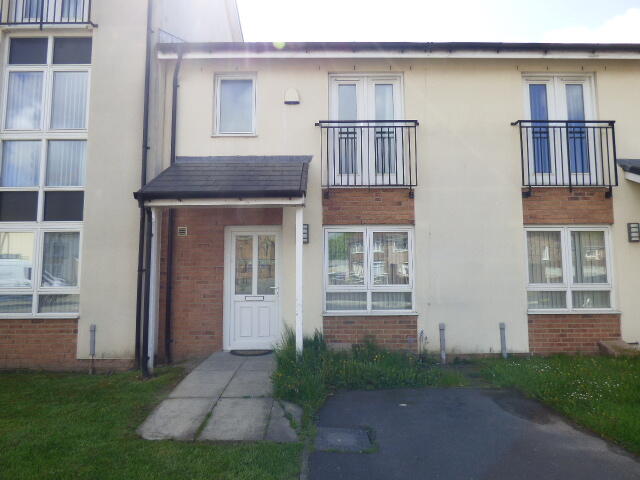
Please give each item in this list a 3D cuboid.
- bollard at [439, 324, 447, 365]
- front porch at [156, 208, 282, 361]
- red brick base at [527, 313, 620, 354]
[{"bbox_3d":[1.894,1.595,5.703,0.100,0.636,0.100,0,-4,0],"label":"bollard"},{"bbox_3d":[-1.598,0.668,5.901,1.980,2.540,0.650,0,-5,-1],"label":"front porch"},{"bbox_3d":[4.187,1.556,6.084,1.532,0.673,0.130,0,-5,-1],"label":"red brick base"}]

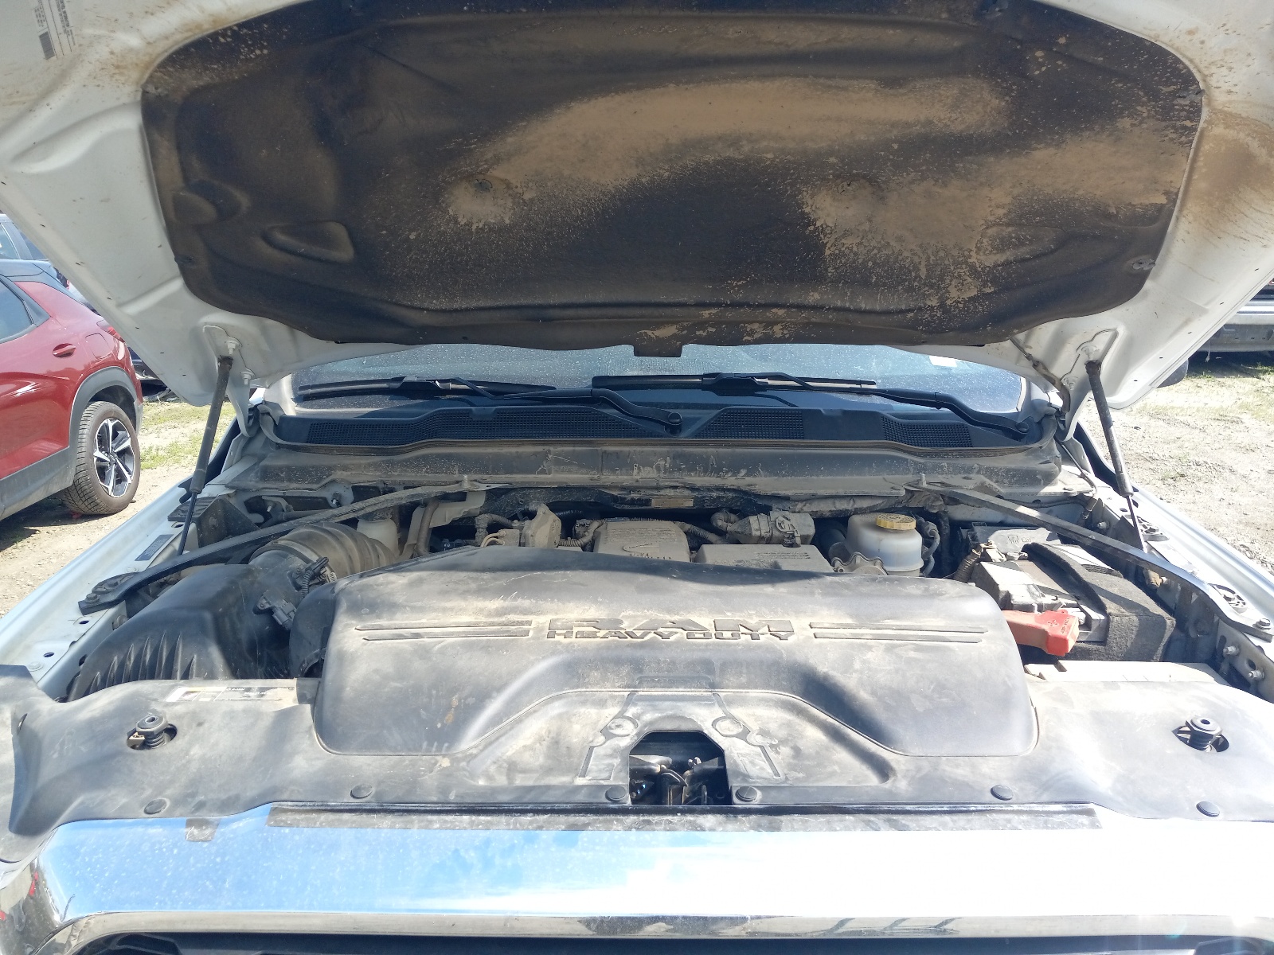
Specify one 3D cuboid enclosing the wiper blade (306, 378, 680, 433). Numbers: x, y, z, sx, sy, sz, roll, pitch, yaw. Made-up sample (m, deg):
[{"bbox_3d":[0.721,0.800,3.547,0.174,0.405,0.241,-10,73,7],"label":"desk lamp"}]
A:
[{"bbox_3d":[-0.304,-0.148,1.940,0.790,0.085,0.110,4,15,15],"label":"wiper blade"}]

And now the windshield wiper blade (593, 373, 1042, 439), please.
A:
[{"bbox_3d":[0.325,-0.146,1.914,0.810,0.100,0.130,1,15,5],"label":"windshield wiper blade"}]

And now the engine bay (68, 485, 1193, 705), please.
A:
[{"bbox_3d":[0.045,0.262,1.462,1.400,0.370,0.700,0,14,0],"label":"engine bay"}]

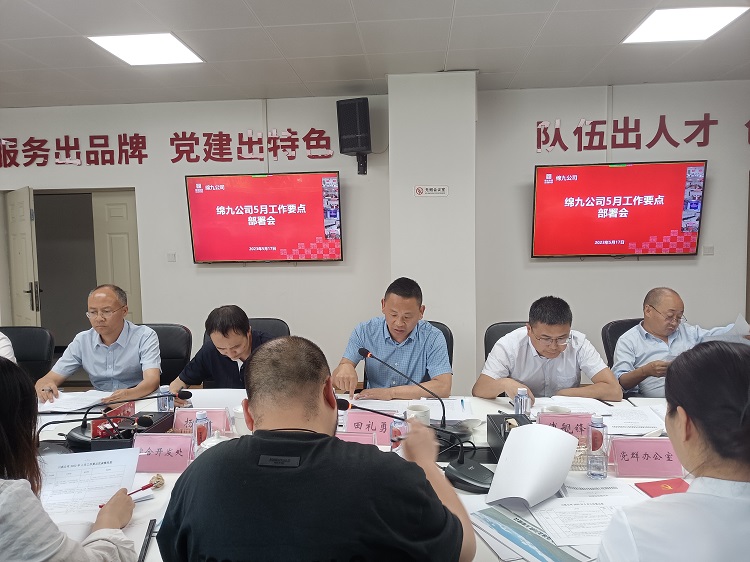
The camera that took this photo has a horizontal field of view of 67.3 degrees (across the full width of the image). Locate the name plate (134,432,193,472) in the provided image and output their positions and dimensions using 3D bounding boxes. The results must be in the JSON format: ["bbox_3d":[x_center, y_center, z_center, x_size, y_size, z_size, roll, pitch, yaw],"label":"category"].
[{"bbox_3d":[-0.682,0.554,1.812,0.195,0.105,0.070,-1,3,4],"label":"name plate"}]

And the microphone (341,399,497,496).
[{"bbox_3d":[0.137,0.461,1.634,0.500,0.270,0.200,-1,3,5],"label":"microphone"}]

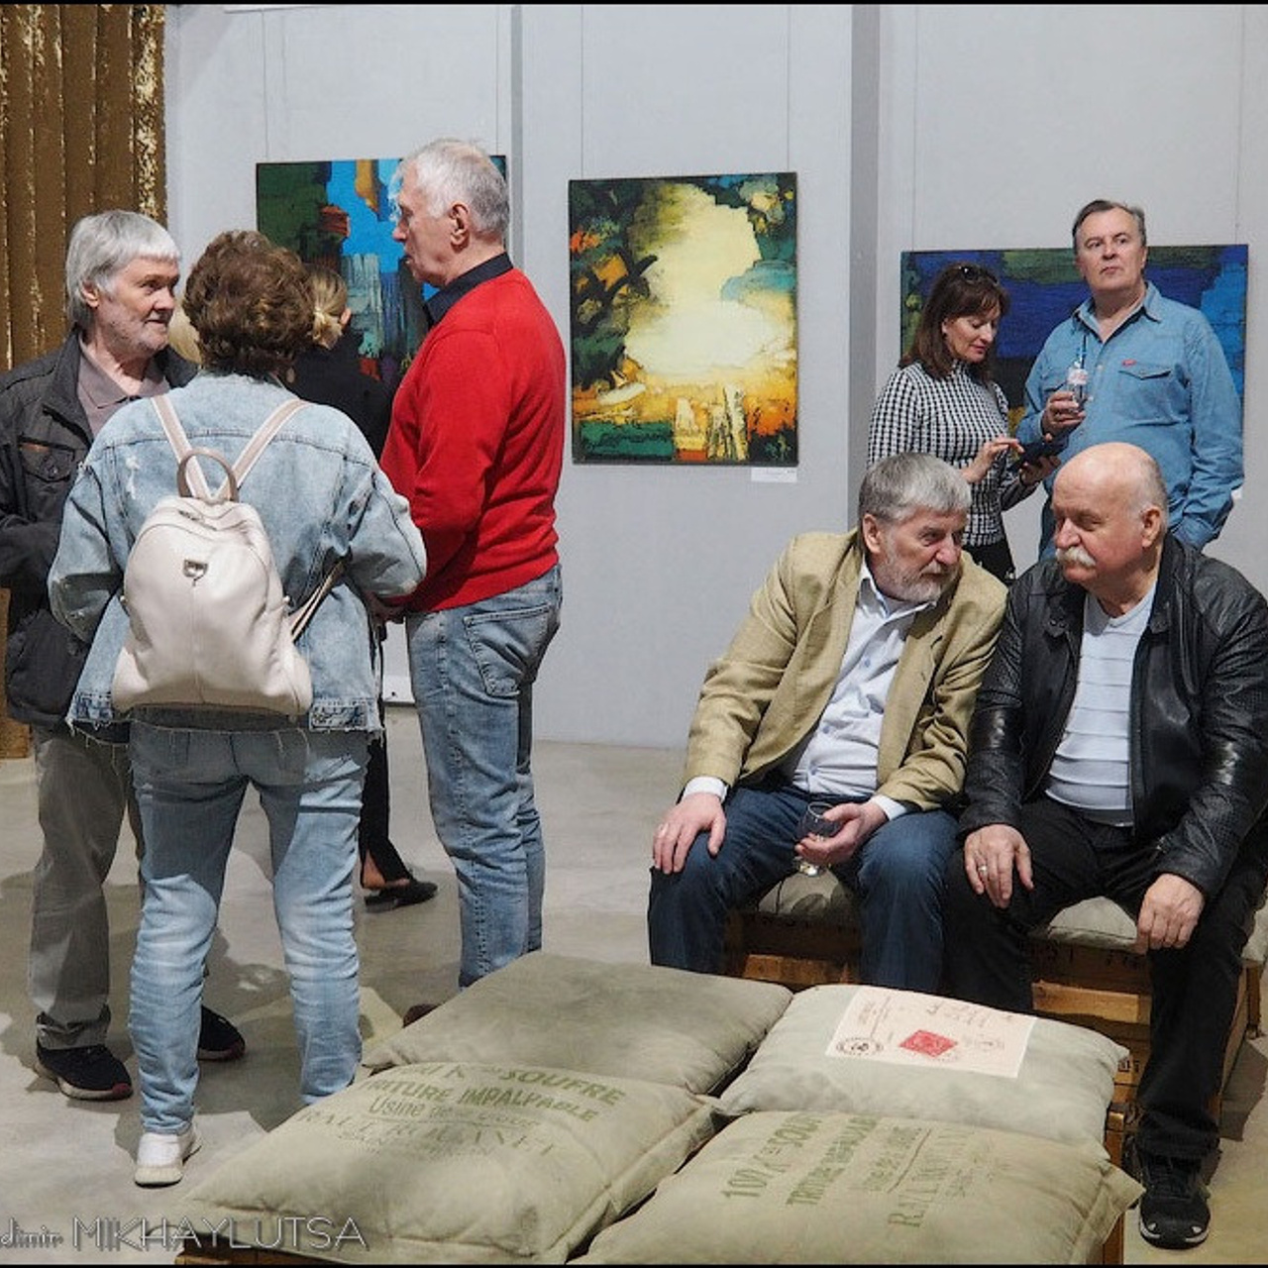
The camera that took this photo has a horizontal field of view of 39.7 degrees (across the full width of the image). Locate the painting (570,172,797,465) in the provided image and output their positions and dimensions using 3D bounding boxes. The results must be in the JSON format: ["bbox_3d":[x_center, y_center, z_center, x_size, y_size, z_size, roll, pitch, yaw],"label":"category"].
[{"bbox_3d":[0.171,-1.098,6.198,0.825,1.003,0.030,2,9,15],"label":"painting"}]

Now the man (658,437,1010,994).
[{"bbox_3d":[0.361,0.287,3.227,0.640,1.230,0.840,2,9,12],"label":"man"}]

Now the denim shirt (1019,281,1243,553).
[{"bbox_3d":[1.275,-0.531,4.521,0.560,0.730,0.370,5,10,30],"label":"denim shirt"}]

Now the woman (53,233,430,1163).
[{"bbox_3d":[-0.683,0.121,3.050,0.610,1.610,0.480,0,8,-2],"label":"woman"}]

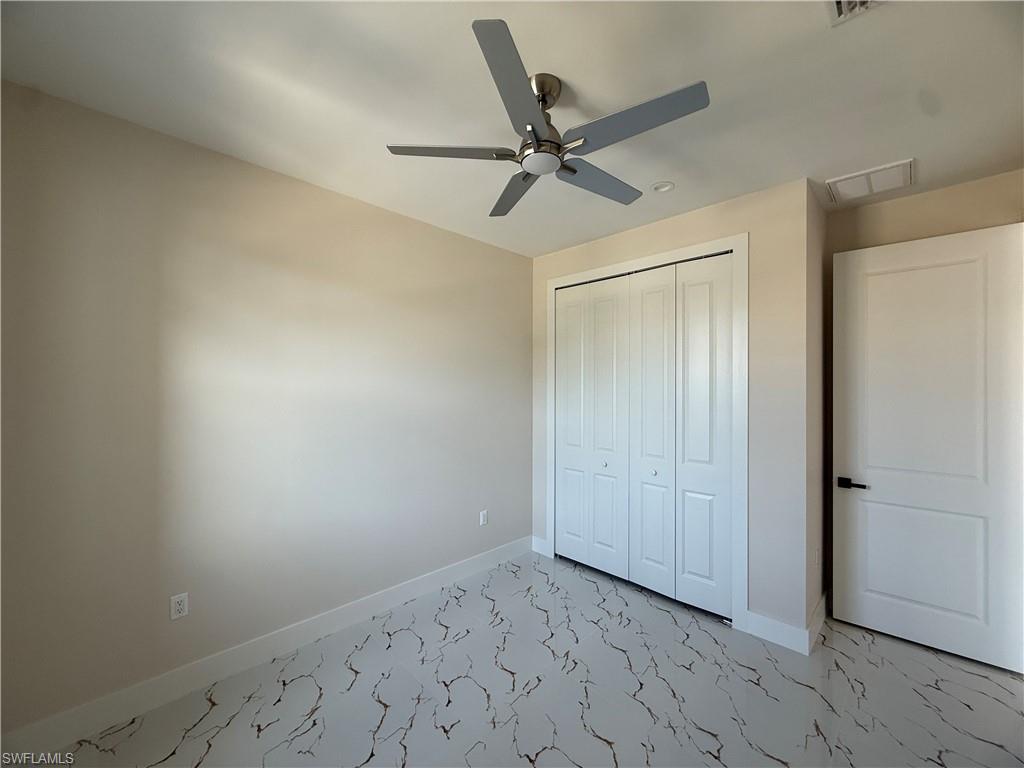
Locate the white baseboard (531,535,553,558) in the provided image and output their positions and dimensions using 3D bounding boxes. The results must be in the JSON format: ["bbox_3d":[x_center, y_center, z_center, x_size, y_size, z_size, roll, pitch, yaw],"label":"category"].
[{"bbox_3d":[0.289,1.524,3.890,0.250,0.142,0.018,0,0,45],"label":"white baseboard"}]

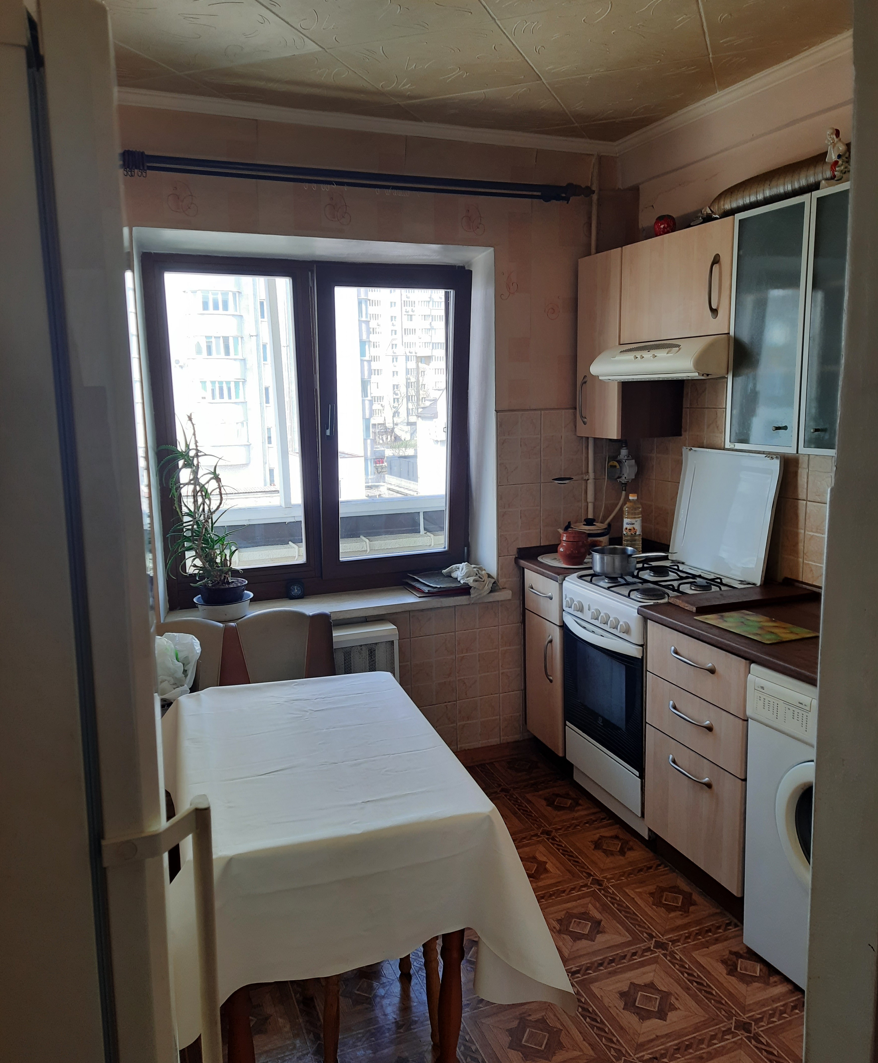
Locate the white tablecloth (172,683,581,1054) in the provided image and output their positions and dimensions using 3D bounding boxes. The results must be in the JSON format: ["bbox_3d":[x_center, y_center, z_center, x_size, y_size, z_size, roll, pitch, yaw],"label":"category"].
[{"bbox_3d":[-0.263,0.724,2.050,0.727,0.399,1.141,-5,10,-16],"label":"white tablecloth"}]

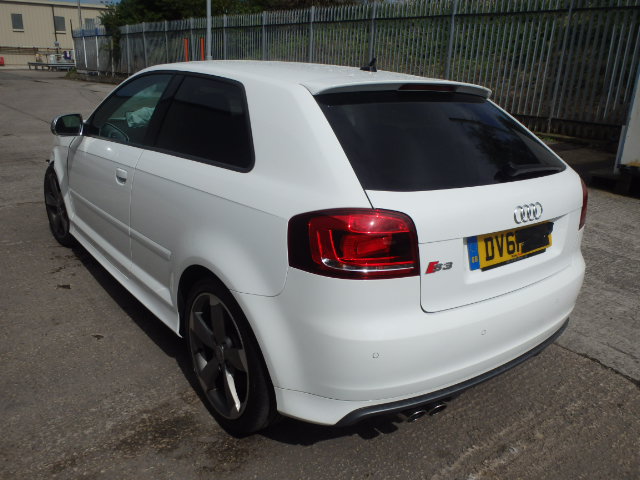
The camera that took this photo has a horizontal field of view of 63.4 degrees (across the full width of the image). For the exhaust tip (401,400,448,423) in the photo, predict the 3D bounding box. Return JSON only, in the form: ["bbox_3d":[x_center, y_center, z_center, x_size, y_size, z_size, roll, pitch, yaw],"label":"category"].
[{"bbox_3d":[0.342,0.569,1.820,0.180,0.080,0.130,-10,22,-37],"label":"exhaust tip"}]

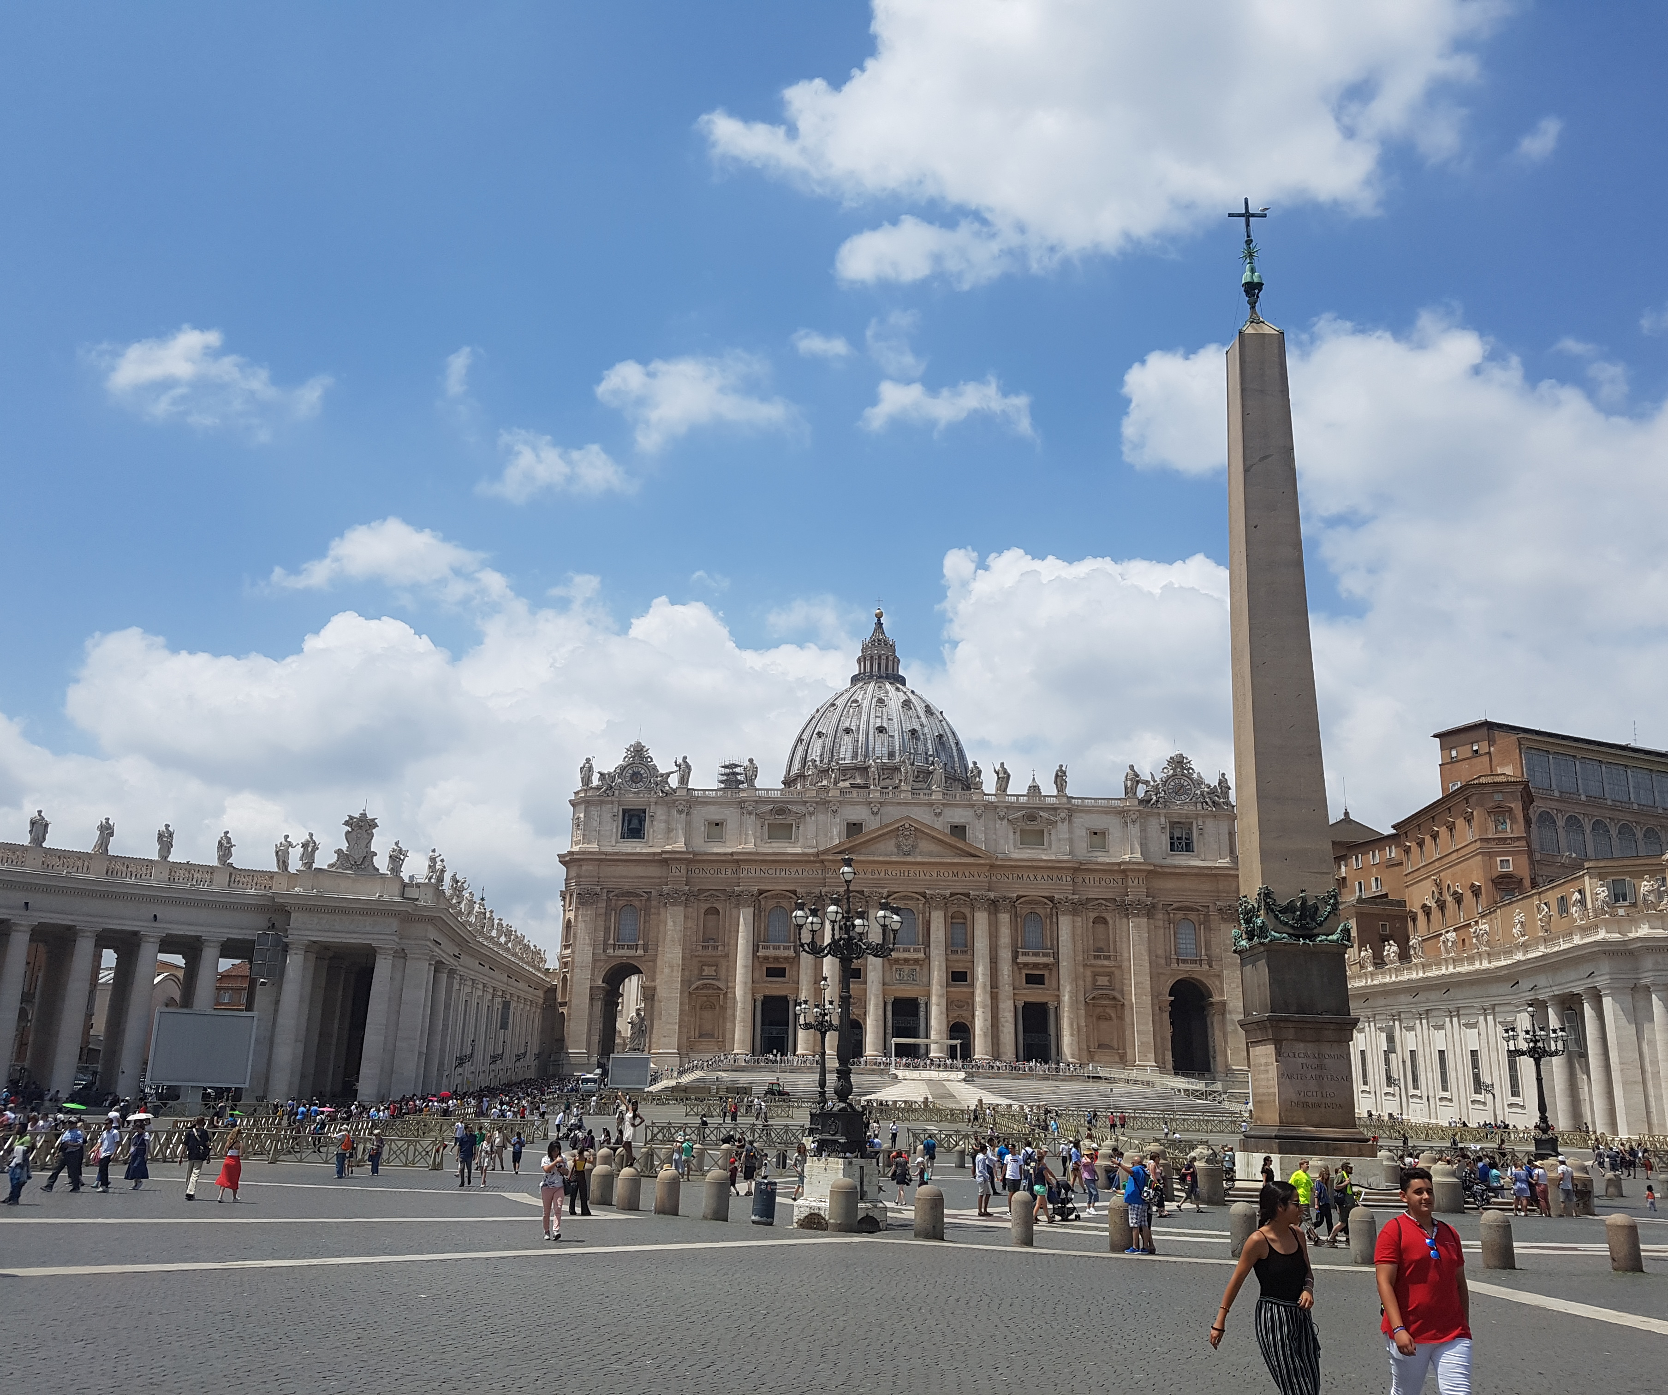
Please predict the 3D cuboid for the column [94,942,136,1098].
[{"bbox_3d":[-61.155,27.785,119.811,2.000,12.830,2.000,1,-16,0],"label":"column"}]

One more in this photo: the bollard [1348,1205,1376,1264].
[{"bbox_3d":[9.780,9.957,25.878,0.470,1.010,0.470,-4,-16,19],"label":"bollard"}]

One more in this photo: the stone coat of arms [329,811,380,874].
[{"bbox_3d":[-41.090,12.414,119.804,4.000,5.355,1.400,12,-19,-32],"label":"stone coat of arms"}]

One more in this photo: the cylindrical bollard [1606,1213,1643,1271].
[{"bbox_3d":[14.522,9.999,25.642,0.570,0.973,0.570,-7,-18,27],"label":"cylindrical bollard"}]

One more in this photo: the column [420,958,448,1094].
[{"bbox_3d":[-37.207,31.013,130.289,1.750,12.675,1.750,2,-16,-1],"label":"column"}]

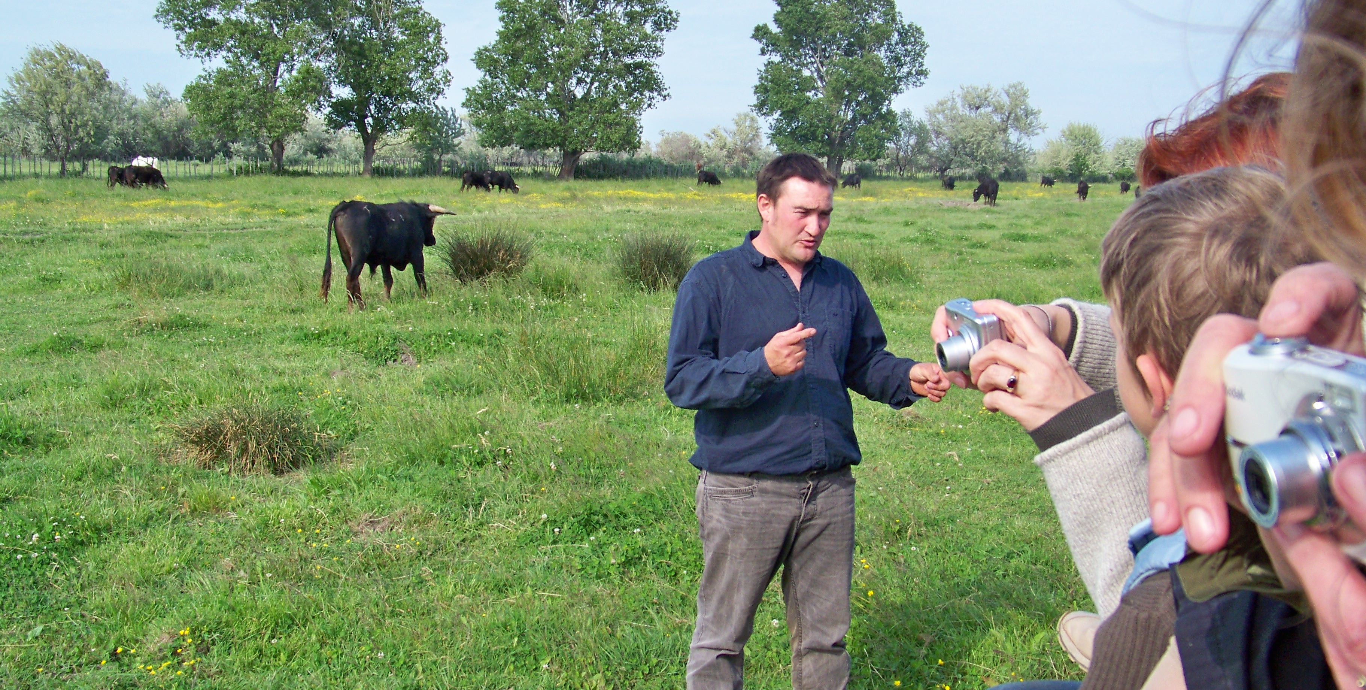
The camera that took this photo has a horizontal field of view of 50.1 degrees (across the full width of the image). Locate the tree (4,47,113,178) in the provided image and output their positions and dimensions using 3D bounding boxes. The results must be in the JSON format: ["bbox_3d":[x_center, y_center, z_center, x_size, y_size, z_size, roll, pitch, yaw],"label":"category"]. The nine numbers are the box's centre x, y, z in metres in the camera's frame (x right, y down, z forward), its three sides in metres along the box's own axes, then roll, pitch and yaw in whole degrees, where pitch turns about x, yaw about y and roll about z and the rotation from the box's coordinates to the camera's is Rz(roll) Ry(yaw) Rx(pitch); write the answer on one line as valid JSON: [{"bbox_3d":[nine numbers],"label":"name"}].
[{"bbox_3d":[-46.256,-17.366,108.000,7.890,9.870,7.560,1,7,0],"label":"tree"}]

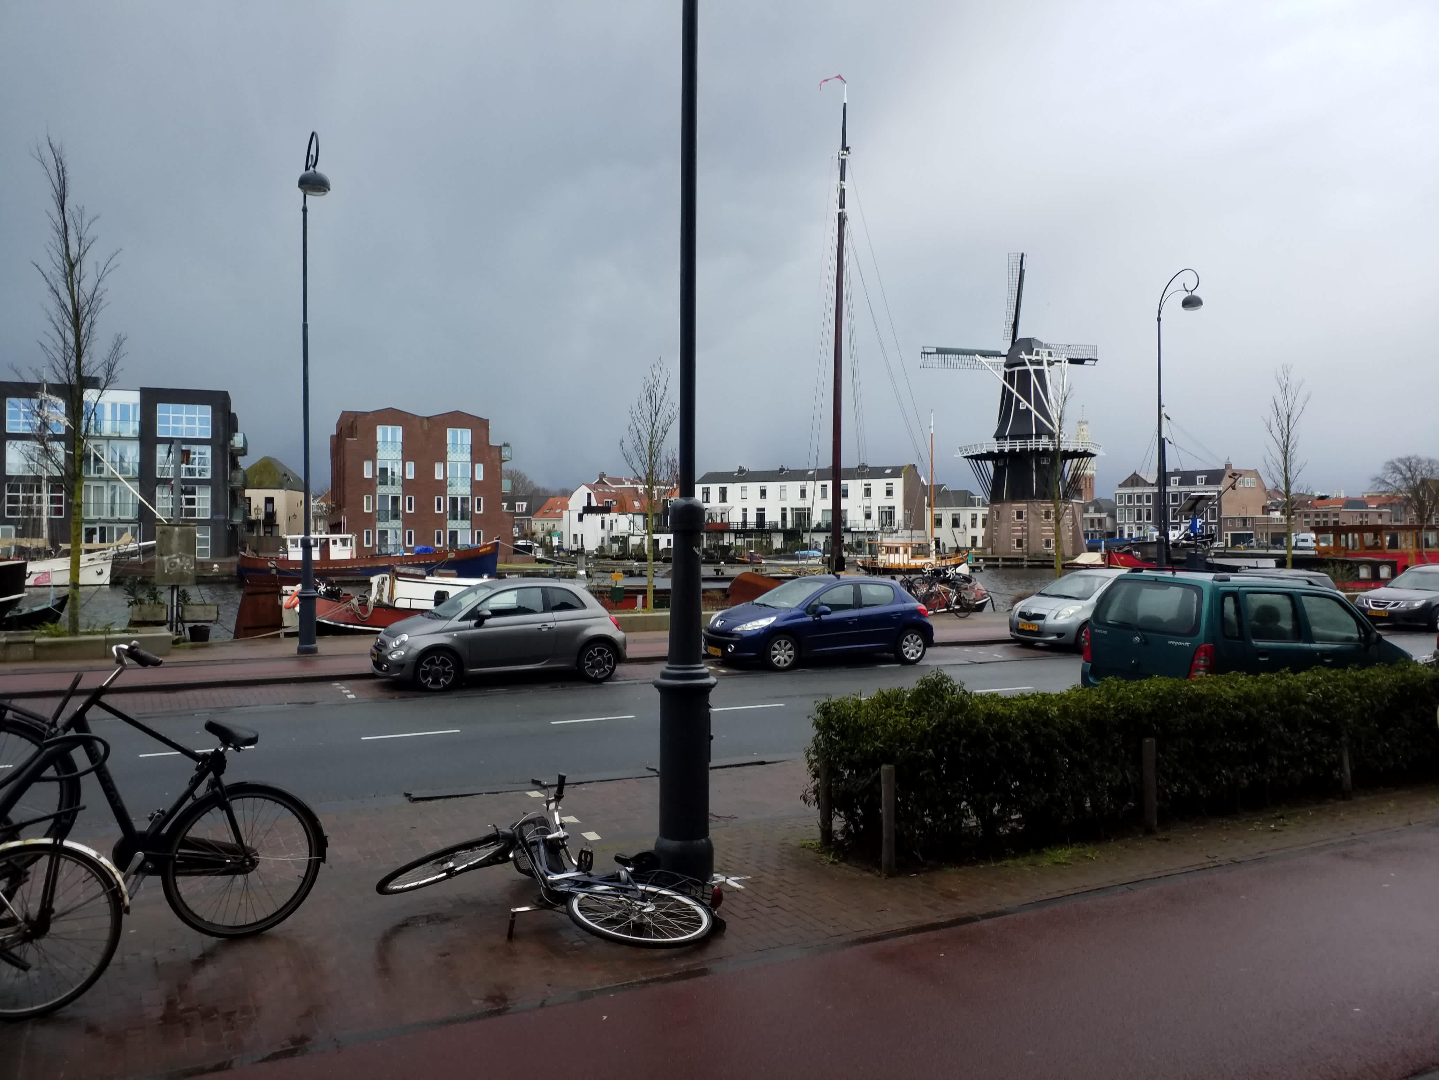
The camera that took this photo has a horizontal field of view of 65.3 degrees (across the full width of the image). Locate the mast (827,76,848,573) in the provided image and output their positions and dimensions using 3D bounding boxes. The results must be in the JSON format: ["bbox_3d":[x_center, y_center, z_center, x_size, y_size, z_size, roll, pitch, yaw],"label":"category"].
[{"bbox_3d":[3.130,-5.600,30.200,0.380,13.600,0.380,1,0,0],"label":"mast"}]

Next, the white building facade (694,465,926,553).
[{"bbox_3d":[10.800,-3.400,137.000,27.500,10.200,9.000,0,0,30],"label":"white building facade"}]

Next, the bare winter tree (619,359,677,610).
[{"bbox_3d":[-1.598,-1.206,25.206,1.300,5.690,1.300,0,0,0],"label":"bare winter tree"}]

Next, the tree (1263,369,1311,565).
[{"bbox_3d":[17.728,-1.863,35.009,1.500,7.240,1.500,0,0,-28],"label":"tree"}]

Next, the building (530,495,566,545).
[{"bbox_3d":[-18.900,-1.650,142.000,7.000,6.900,8.000,0,0,22],"label":"building"}]

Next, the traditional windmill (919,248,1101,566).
[{"bbox_3d":[32.758,-14.437,118.067,20.600,32.000,16.200,0,0,-7],"label":"traditional windmill"}]

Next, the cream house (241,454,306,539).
[{"bbox_3d":[-41.800,-2.800,103.200,6.800,9.200,6.800,0,0,0],"label":"cream house"}]

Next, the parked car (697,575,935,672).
[{"bbox_3d":[1.720,1.350,19.260,4.030,1.472,1.750,0,0,-25],"label":"parked car"}]

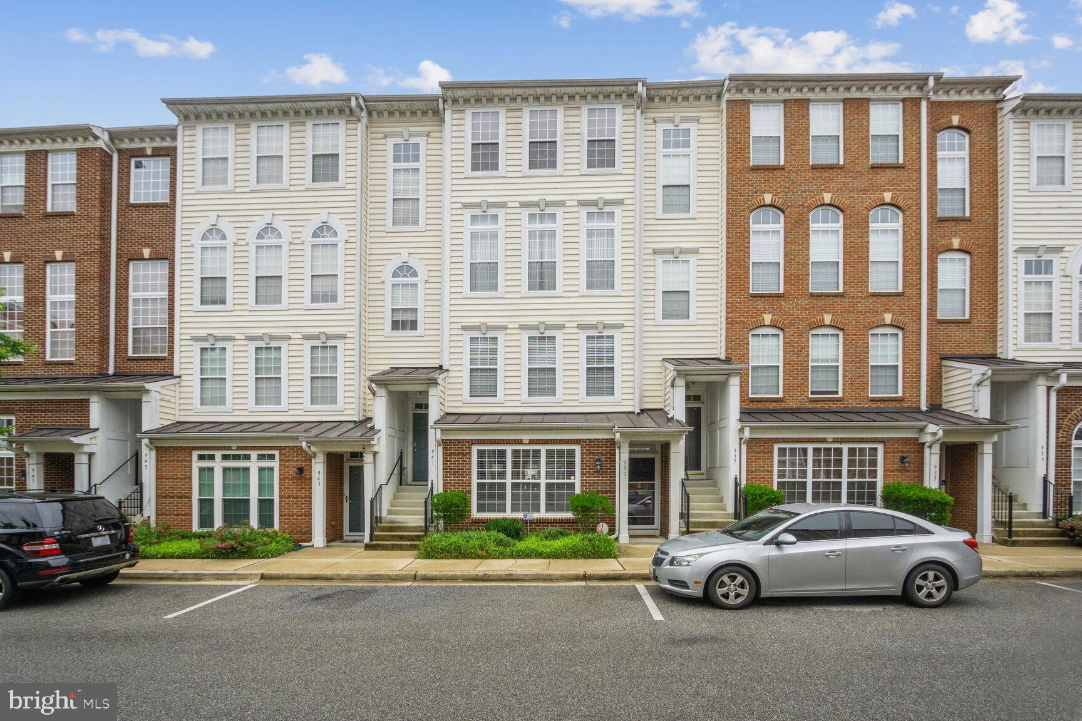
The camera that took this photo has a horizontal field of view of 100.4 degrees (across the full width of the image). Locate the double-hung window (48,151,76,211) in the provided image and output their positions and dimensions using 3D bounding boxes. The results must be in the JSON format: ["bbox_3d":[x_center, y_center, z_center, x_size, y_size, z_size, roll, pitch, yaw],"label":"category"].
[{"bbox_3d":[-14.016,-5.243,13.200,0.854,1.721,0.120,0,0,3],"label":"double-hung window"}]

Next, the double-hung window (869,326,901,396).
[{"bbox_3d":[9.017,0.022,11.800,0.841,1.837,0.100,0,-1,2],"label":"double-hung window"}]

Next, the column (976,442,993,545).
[{"bbox_3d":[10.480,3.110,10.650,0.260,2.420,0.260,0,-4,2],"label":"column"}]

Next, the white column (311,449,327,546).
[{"bbox_3d":[-5.370,3.350,10.900,0.260,2.330,0.260,0,-4,2],"label":"white column"}]

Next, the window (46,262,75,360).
[{"bbox_3d":[-13.805,-1.409,12.950,0.826,2.818,0.100,0,-1,2],"label":"window"}]

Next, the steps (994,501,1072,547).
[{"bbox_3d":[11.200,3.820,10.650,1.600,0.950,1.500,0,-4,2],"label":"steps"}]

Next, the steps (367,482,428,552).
[{"bbox_3d":[-3.330,3.880,11.250,1.500,1.200,1.900,0,-4,2],"label":"steps"}]

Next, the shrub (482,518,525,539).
[{"bbox_3d":[-0.860,3.930,10.400,0.930,0.600,0.800,0,-4,2],"label":"shrub"}]

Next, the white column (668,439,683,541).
[{"bbox_3d":[3.100,3.040,10.450,0.250,2.380,0.250,0,-4,2],"label":"white column"}]

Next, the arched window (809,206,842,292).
[{"bbox_3d":[7.659,-2.990,12.120,0.886,2.319,0.120,0,0,1],"label":"arched window"}]

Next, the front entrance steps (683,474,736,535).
[{"bbox_3d":[4.259,3.753,11.500,1.350,1.150,1.800,0,-1,2],"label":"front entrance steps"}]

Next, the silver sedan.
[{"bbox_3d":[4.080,2.950,7.180,4.600,1.470,1.810,0,-4,0],"label":"silver sedan"}]

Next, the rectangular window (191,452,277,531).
[{"bbox_3d":[-7.897,3.376,11.650,2.184,2.076,0.120,0,-1,2],"label":"rectangular window"}]

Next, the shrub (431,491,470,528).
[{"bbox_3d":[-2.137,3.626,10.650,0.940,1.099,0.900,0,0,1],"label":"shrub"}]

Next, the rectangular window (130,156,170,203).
[{"bbox_3d":[-11.260,-5.220,13.000,1.130,1.300,0.130,0,-4,3],"label":"rectangular window"}]

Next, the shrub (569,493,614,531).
[{"bbox_3d":[1.171,3.545,10.500,0.980,0.940,0.900,0,-1,2],"label":"shrub"}]

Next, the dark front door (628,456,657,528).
[{"bbox_3d":[2.700,3.541,12.100,0.880,1.980,0.100,0,-1,2],"label":"dark front door"}]

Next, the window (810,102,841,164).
[{"bbox_3d":[7.653,-6.104,12.120,0.875,1.660,0.120,0,0,1],"label":"window"}]

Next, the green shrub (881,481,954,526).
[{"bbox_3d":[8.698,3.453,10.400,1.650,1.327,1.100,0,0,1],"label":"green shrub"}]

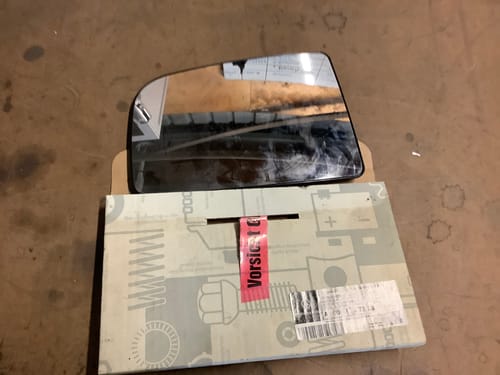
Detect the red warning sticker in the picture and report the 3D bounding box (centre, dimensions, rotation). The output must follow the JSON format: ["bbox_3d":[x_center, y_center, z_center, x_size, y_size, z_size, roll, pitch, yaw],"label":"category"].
[{"bbox_3d":[0.004,0.057,0.366,0.023,0.004,0.074,1,64,-5],"label":"red warning sticker"}]

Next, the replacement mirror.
[{"bbox_3d":[-0.008,-0.067,0.448,0.221,0.020,0.157,-4,65,-8],"label":"replacement mirror"}]

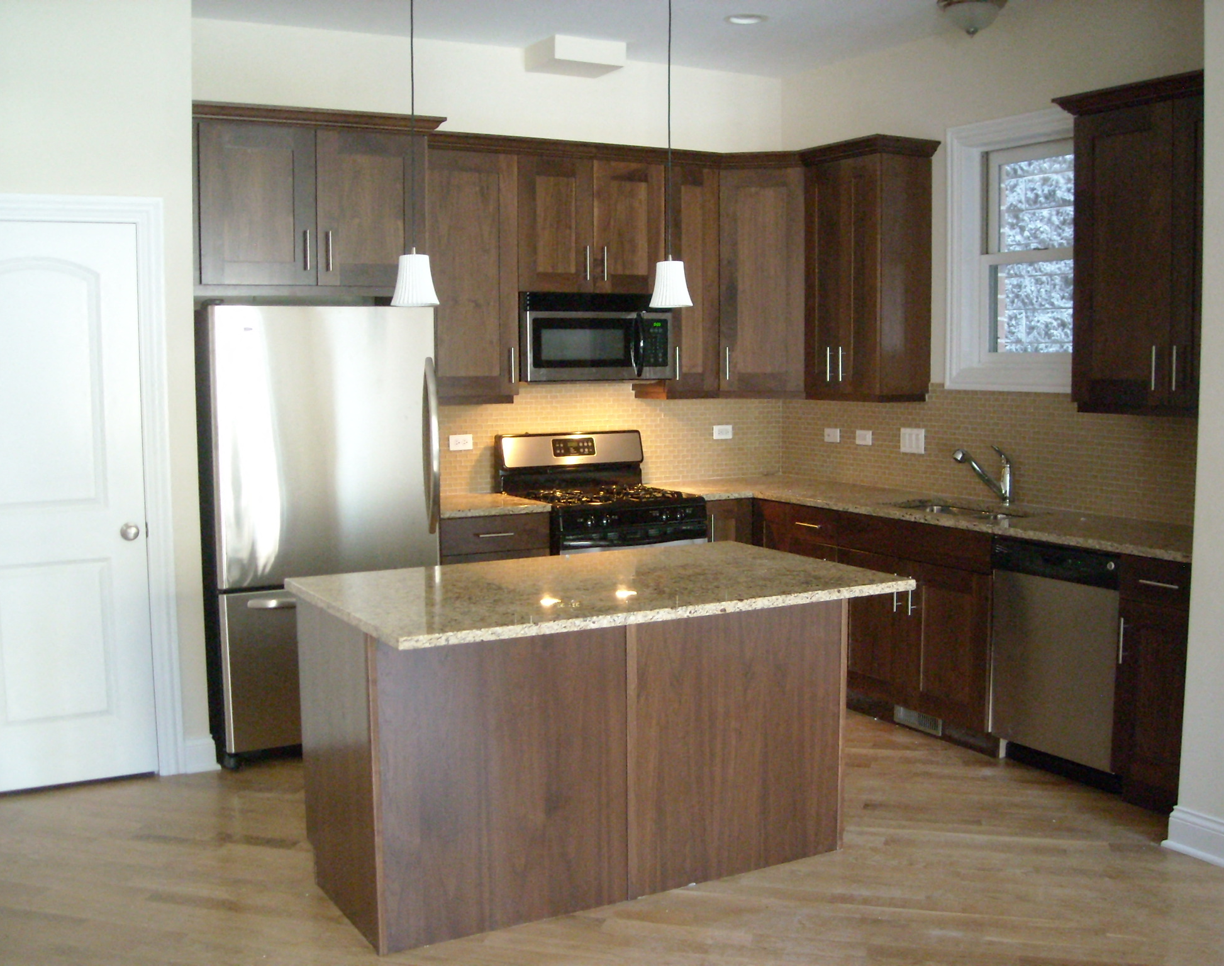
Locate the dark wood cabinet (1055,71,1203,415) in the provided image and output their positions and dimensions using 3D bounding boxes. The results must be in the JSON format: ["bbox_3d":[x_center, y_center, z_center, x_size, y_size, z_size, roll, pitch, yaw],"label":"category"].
[{"bbox_3d":[2.002,-0.815,4.550,0.405,1.153,0.855,-3,6,-29],"label":"dark wood cabinet"}]

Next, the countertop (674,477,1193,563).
[{"bbox_3d":[1.254,0.117,5.472,0.921,0.035,3.076,-3,6,-29],"label":"countertop"}]

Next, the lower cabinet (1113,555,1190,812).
[{"bbox_3d":[2.045,0.665,4.395,0.611,0.879,0.313,-3,6,-29],"label":"lower cabinet"}]

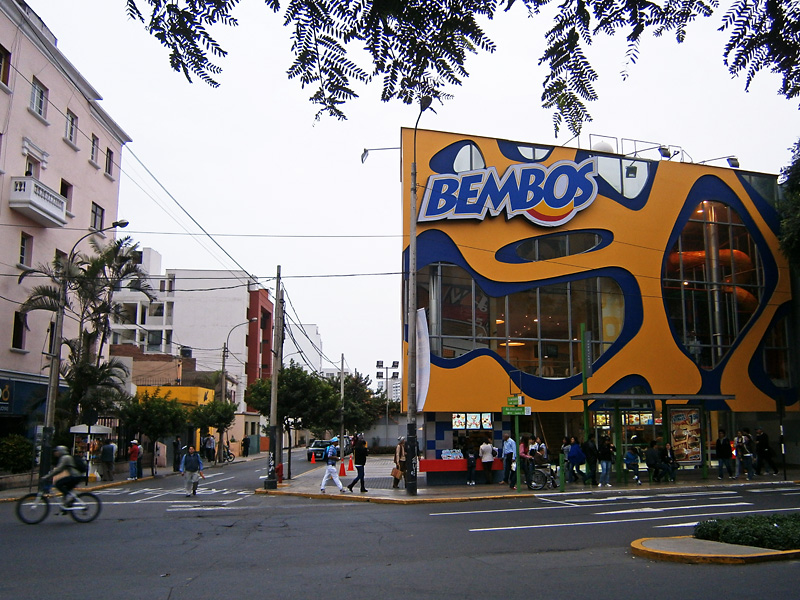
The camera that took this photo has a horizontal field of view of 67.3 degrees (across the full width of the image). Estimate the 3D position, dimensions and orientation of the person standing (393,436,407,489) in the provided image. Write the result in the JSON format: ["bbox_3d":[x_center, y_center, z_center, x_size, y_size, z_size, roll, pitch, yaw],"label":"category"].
[{"bbox_3d":[0.010,5.260,19.479,0.420,1.629,0.520,-7,-14,26],"label":"person standing"}]

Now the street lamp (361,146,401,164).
[{"bbox_3d":[-0.790,-5.999,25.000,1.700,0.680,0.450,0,-13,0],"label":"street lamp"}]

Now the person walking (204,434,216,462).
[{"bbox_3d":[-11.927,9.384,37.989,0.520,1.719,0.400,2,-13,-9],"label":"person walking"}]

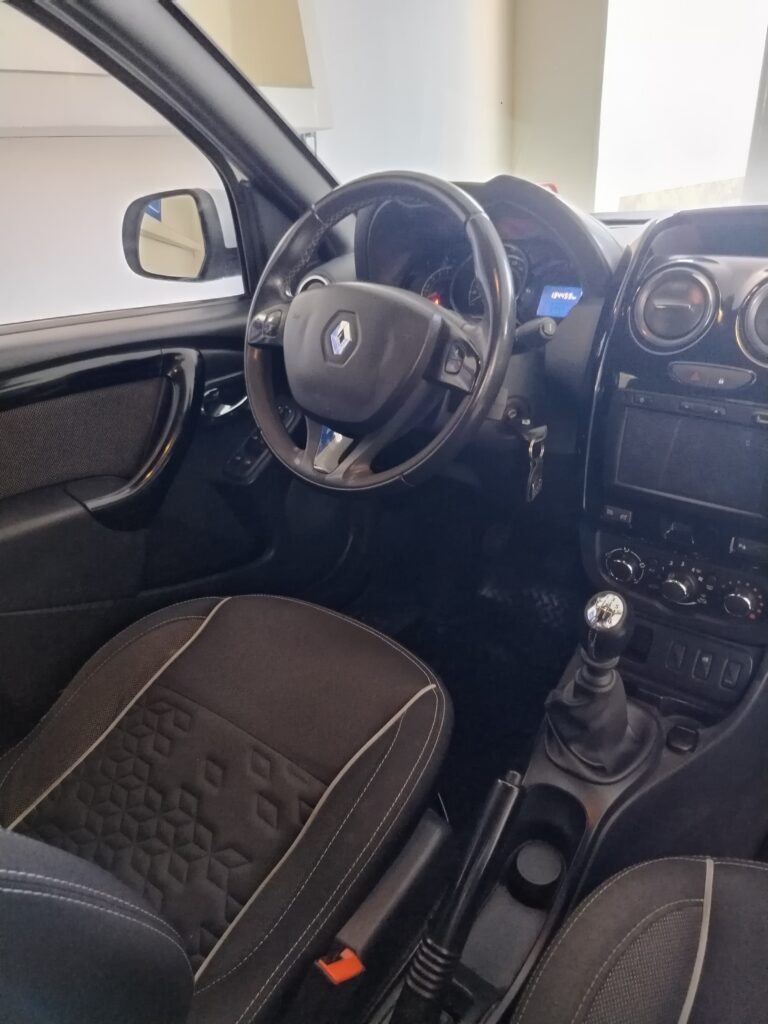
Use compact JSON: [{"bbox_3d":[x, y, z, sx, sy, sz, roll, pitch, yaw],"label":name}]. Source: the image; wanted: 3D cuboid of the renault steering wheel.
[{"bbox_3d":[-0.020,-0.210,0.839,0.375,0.375,0.110,20,8,32],"label":"renault steering wheel"}]

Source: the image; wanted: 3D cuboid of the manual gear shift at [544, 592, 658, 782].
[{"bbox_3d":[0.247,0.176,0.777,0.130,0.200,0.140,15,35,32],"label":"manual gear shift"}]

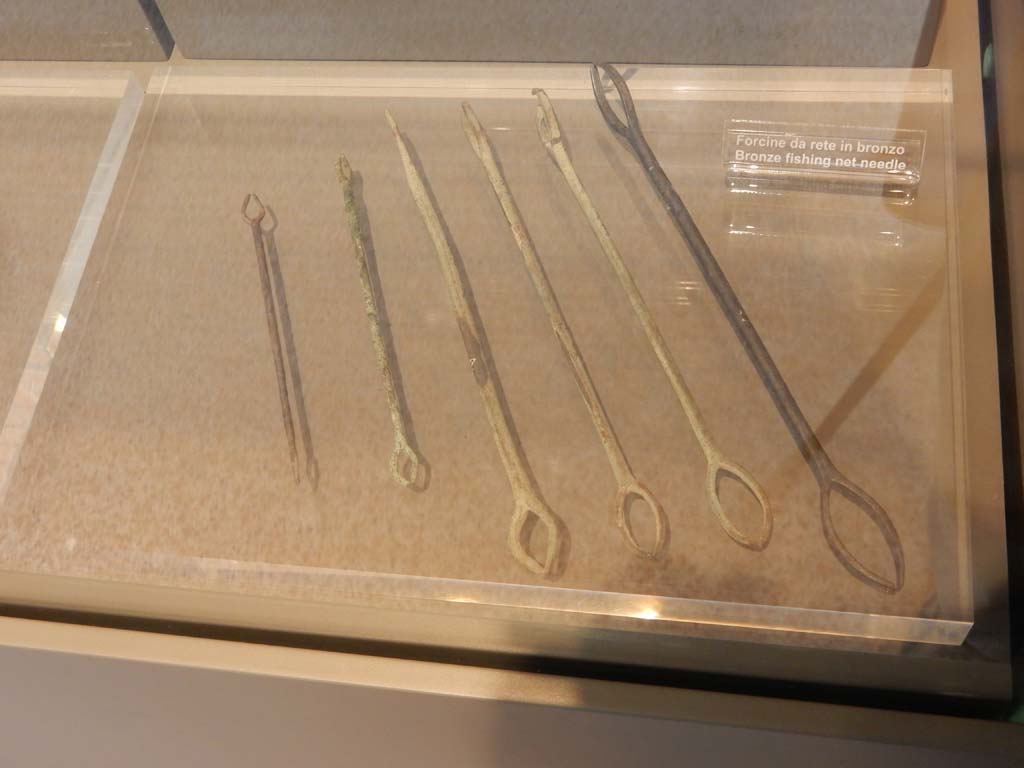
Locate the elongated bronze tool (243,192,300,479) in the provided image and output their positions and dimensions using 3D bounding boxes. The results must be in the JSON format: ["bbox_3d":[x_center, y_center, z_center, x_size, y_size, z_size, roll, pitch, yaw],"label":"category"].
[{"bbox_3d":[-0.082,-0.018,0.434,0.009,0.006,0.118,-15,60,1],"label":"elongated bronze tool"}]

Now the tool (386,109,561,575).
[{"bbox_3d":[-0.017,-0.024,0.425,0.015,0.008,0.192,-19,60,-2],"label":"tool"}]

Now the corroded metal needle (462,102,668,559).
[{"bbox_3d":[0.011,-0.026,0.423,0.013,0.007,0.188,-19,60,-2],"label":"corroded metal needle"}]

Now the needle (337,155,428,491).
[{"bbox_3d":[-0.046,-0.025,0.432,0.008,0.006,0.136,-15,60,0],"label":"needle"}]

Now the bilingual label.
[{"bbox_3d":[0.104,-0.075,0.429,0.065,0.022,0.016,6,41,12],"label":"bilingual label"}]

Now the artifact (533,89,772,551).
[{"bbox_3d":[0.041,-0.030,0.420,0.015,0.007,0.191,-20,60,-2],"label":"artifact"}]

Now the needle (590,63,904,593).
[{"bbox_3d":[0.070,-0.030,0.416,0.018,0.007,0.218,-21,60,-3],"label":"needle"}]

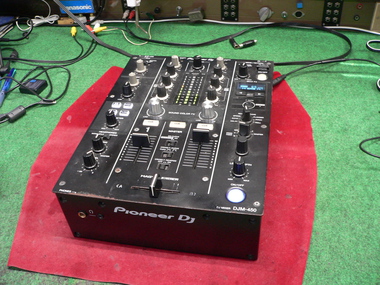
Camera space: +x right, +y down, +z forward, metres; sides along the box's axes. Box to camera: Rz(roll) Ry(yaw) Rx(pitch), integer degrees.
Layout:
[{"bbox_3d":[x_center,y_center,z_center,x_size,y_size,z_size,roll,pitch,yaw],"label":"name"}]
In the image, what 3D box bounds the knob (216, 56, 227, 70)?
[{"bbox_3d":[0.047,-0.122,0.605,0.016,0.016,0.016,5,42,10],"label":"knob"}]

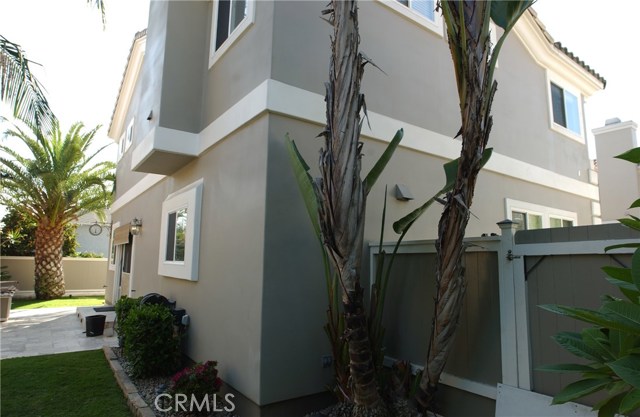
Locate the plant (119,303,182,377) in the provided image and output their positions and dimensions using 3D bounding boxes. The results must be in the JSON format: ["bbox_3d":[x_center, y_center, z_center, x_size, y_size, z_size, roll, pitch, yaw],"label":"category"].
[{"bbox_3d":[-2.233,1.705,4.906,0.620,0.870,0.680,6,-9,-36],"label":"plant"}]

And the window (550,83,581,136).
[{"bbox_3d":[5.631,-2.264,8.506,1.466,0.945,0.100,6,-9,-36],"label":"window"}]

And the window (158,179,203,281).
[{"bbox_3d":[-2.265,0.377,5.974,0.110,1.452,1.869,6,-9,-36],"label":"window"}]

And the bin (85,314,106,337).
[{"bbox_3d":[-4.331,2.236,7.140,0.350,0.390,0.350,6,-9,-36],"label":"bin"}]

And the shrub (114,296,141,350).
[{"bbox_3d":[-3.280,1.921,6.330,0.420,0.820,0.500,6,-9,-36],"label":"shrub"}]

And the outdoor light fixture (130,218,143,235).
[{"bbox_3d":[-4.280,0.426,8.647,0.230,0.380,0.220,6,-9,-36],"label":"outdoor light fixture"}]

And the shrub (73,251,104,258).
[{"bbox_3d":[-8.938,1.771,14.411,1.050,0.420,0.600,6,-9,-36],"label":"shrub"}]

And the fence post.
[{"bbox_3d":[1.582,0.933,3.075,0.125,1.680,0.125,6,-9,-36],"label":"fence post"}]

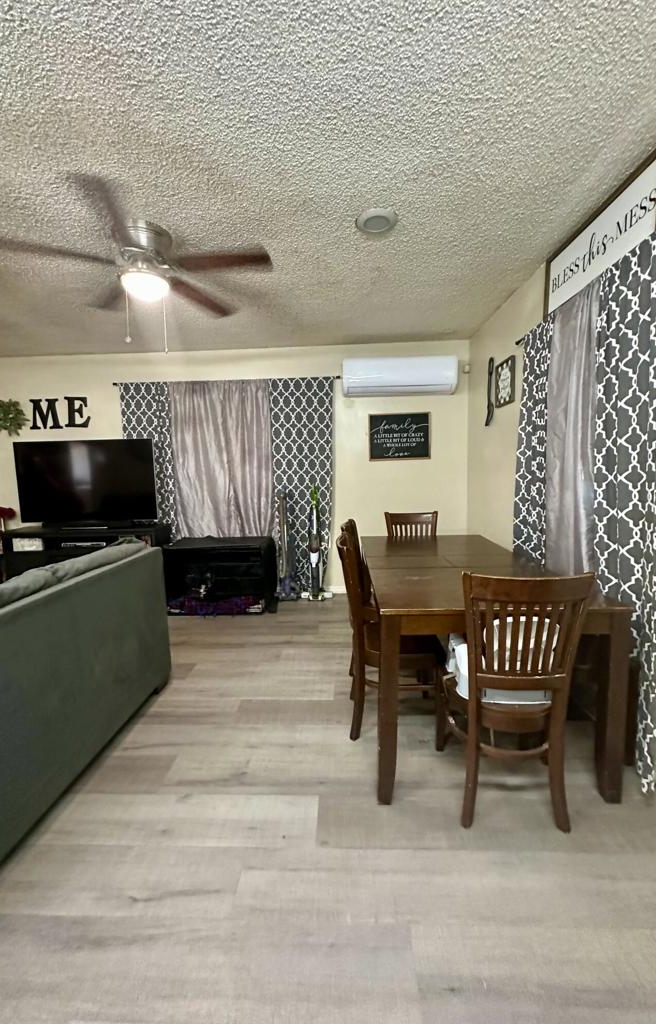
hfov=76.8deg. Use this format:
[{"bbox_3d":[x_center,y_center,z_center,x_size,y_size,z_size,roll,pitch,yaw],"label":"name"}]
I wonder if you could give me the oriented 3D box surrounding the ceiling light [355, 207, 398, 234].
[{"bbox_3d":[0.234,-1.379,1.981,0.195,0.030,0.195,-1,6,2],"label":"ceiling light"}]

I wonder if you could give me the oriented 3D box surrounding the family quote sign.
[{"bbox_3d":[0.697,-0.729,4.009,0.593,0.452,0.025,-1,6,2],"label":"family quote sign"}]

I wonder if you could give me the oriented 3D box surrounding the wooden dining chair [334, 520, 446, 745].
[{"bbox_3d":[0.294,0.572,2.060,0.490,0.975,0.455,-1,6,2],"label":"wooden dining chair"}]

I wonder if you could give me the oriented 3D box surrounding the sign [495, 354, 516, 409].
[{"bbox_3d":[1.323,-0.958,3.088,0.025,0.318,0.335,-1,6,2],"label":"sign"}]

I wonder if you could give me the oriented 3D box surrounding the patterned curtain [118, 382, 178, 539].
[{"bbox_3d":[-1.748,-0.212,4.105,0.500,2.080,0.100,-1,6,2],"label":"patterned curtain"}]

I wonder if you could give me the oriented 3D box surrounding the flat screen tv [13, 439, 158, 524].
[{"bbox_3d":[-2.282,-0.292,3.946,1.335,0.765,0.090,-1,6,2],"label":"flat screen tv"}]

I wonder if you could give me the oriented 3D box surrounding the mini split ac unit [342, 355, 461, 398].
[{"bbox_3d":[0.673,-1.287,3.951,1.050,0.325,0.220,-1,6,2],"label":"mini split ac unit"}]

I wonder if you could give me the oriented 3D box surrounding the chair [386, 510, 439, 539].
[{"bbox_3d":[0.622,0.486,2.908,0.440,0.935,0.520,-1,6,2],"label":"chair"}]

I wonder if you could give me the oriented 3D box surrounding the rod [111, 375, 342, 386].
[{"bbox_3d":[-0.998,-1.276,4.026,2.240,0.032,0.050,-1,6,2],"label":"rod"}]

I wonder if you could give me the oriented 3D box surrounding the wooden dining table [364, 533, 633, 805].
[{"bbox_3d":[0.662,0.640,2.289,0.875,0.760,1.580,-1,6,2],"label":"wooden dining table"}]

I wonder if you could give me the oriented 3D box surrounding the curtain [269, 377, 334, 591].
[{"bbox_3d":[-0.236,-0.246,4.106,0.635,2.120,0.110,-1,6,2],"label":"curtain"}]

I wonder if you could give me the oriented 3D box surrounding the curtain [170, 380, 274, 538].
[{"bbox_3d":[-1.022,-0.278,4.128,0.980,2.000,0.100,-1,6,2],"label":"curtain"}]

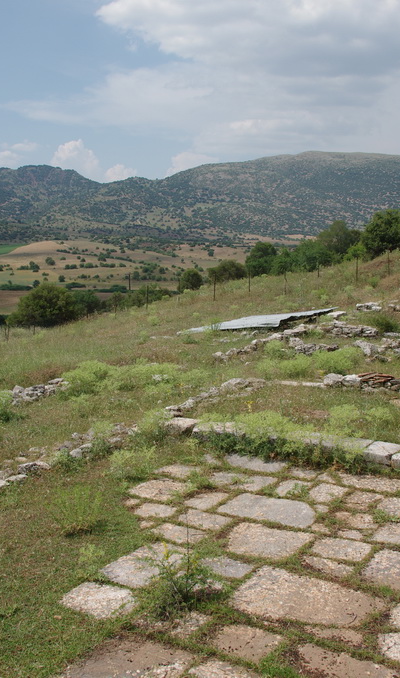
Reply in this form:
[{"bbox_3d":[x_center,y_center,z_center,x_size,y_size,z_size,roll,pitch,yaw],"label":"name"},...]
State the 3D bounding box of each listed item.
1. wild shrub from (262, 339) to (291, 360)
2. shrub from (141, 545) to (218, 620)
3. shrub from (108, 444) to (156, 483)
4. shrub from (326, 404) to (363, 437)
[{"bbox_3d":[1.790,0.246,16.600,0.635,0.470,0.572,1,9,6],"label":"wild shrub"},{"bbox_3d":[-0.159,1.887,5.500,0.586,0.497,0.528,0,9,-2],"label":"shrub"},{"bbox_3d":[-0.840,1.514,8.700,0.595,0.412,0.535,-1,9,-6],"label":"shrub"},{"bbox_3d":[1.975,1.114,9.700,0.477,0.388,0.430,2,9,12],"label":"shrub"}]

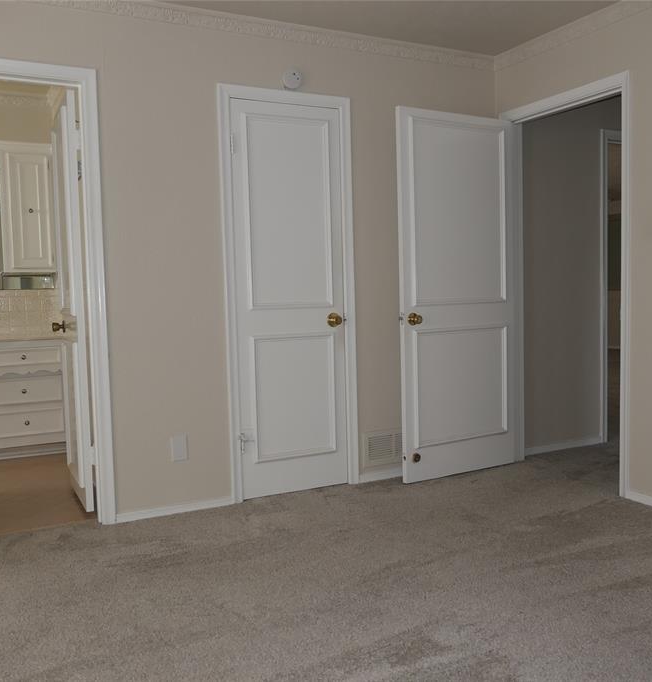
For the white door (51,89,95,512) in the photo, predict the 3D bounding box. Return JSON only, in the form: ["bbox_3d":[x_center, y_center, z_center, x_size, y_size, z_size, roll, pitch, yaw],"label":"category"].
[{"bbox_3d":[-1.302,-0.182,3.508,0.040,1.990,0.610,-3,4,-27],"label":"white door"}]

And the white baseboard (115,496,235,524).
[{"bbox_3d":[-0.731,0.829,3.342,0.569,0.045,0.014,-3,4,-26],"label":"white baseboard"}]

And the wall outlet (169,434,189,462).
[{"bbox_3d":[-0.713,0.524,3.339,0.074,0.122,0.009,-3,4,-26],"label":"wall outlet"}]

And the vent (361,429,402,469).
[{"bbox_3d":[0.370,0.601,3.868,0.350,0.200,0.014,-3,4,-26],"label":"vent"}]

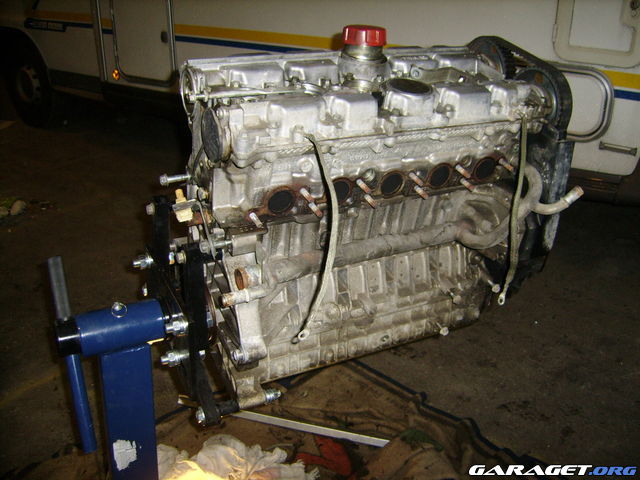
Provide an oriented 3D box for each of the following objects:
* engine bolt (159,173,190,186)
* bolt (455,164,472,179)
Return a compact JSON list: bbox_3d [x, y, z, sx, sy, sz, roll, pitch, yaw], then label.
[{"bbox_3d":[-0.209,-0.088,0.935,0.049,0.016,0.016,-12,43,-29],"label":"engine bolt"},{"bbox_3d":[0.217,-0.103,0.978,0.009,0.009,0.027,-12,43,-29],"label":"bolt"}]

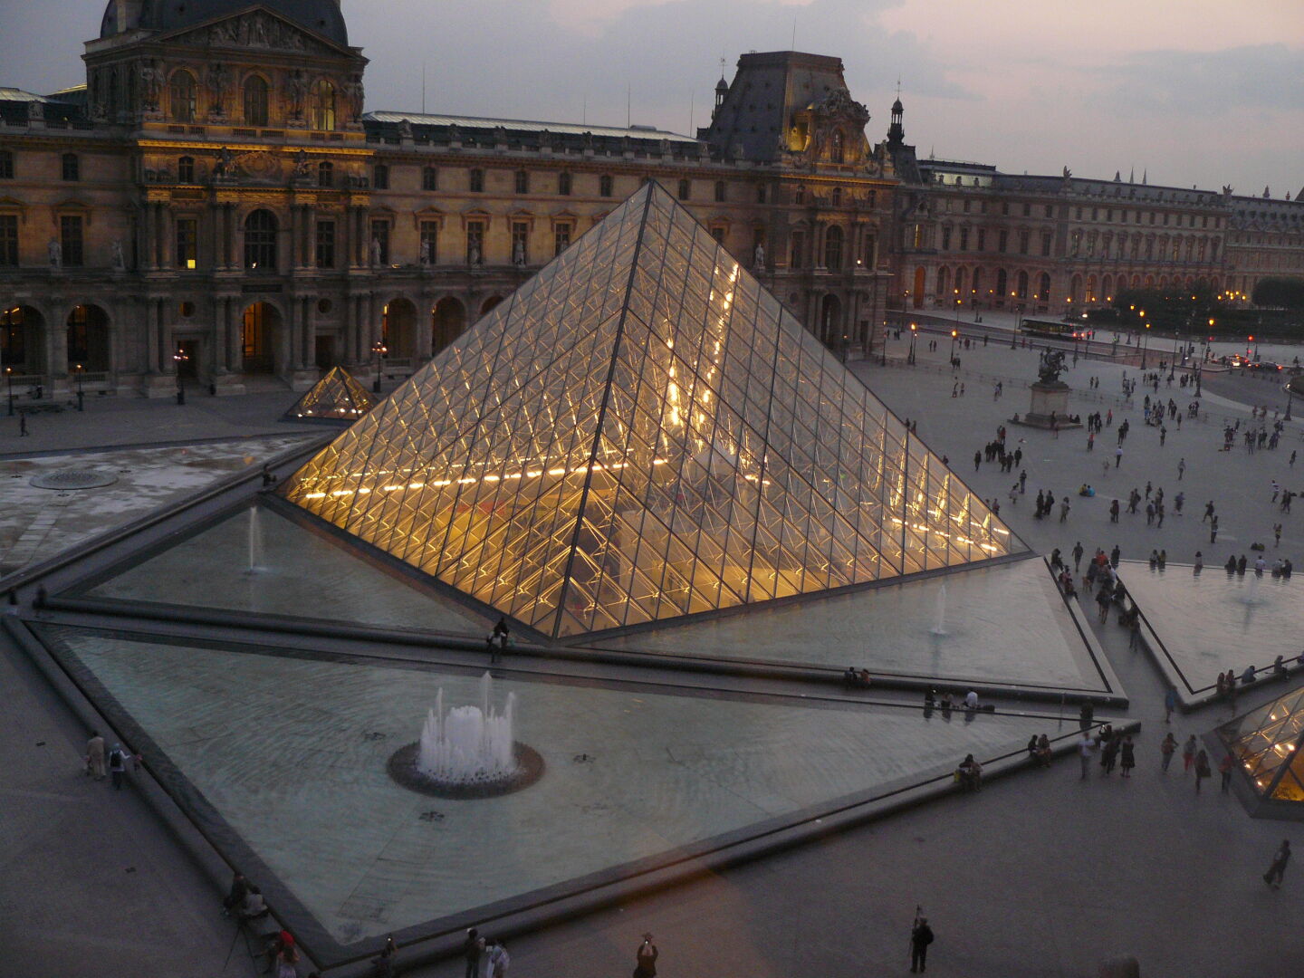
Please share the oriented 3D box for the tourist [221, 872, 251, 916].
[{"bbox_3d":[-11.990,11.599,39.036,0.750,1.220,0.520,-7,15,-37],"label":"tourist"}]

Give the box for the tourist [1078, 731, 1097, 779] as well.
[{"bbox_3d":[16.414,10.032,51.097,0.420,1.790,0.520,5,12,11],"label":"tourist"}]

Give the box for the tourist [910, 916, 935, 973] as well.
[{"bbox_3d":[7.767,13.019,38.851,0.650,1.720,0.450,-1,12,-14],"label":"tourist"}]

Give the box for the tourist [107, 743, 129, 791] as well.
[{"bbox_3d":[-18.296,9.484,46.400,0.580,1.680,0.450,2,12,-1],"label":"tourist"}]

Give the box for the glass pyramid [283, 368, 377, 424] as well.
[{"bbox_3d":[-28.683,-9.152,123.899,7.100,4.300,7.100,4,12,8],"label":"glass pyramid"}]

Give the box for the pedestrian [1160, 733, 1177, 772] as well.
[{"bbox_3d":[20.502,10.441,53.717,0.520,1.630,0.520,-3,13,-25],"label":"pedestrian"}]

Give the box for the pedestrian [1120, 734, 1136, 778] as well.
[{"bbox_3d":[18.667,10.448,53.144,0.520,1.700,0.420,8,13,23],"label":"pedestrian"}]

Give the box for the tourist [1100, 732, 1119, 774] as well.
[{"bbox_3d":[17.486,10.041,51.552,0.520,1.680,0.400,5,12,11],"label":"tourist"}]

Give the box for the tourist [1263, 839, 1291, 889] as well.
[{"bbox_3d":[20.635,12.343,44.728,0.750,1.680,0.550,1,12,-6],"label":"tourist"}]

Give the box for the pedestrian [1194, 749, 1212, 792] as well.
[{"bbox_3d":[20.482,10.436,50.362,0.500,1.680,0.420,3,12,0],"label":"pedestrian"}]

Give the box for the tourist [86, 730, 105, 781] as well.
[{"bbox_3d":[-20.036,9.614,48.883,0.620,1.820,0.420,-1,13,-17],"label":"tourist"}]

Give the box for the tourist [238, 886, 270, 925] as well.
[{"bbox_3d":[-11.682,12.196,39.700,0.750,1.200,0.600,-5,14,-33],"label":"tourist"}]

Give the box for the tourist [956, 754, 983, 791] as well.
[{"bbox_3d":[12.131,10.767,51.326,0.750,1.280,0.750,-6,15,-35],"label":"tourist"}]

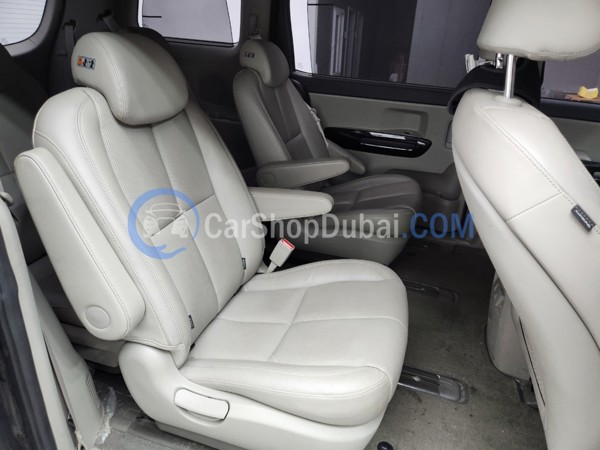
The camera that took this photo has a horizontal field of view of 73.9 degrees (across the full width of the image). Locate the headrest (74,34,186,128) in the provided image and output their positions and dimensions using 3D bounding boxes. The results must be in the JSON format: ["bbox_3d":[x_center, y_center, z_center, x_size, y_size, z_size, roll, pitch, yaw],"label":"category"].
[{"bbox_3d":[-0.397,-0.359,0.980,0.137,0.194,0.268,-6,21,21],"label":"headrest"}]

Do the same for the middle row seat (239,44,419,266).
[{"bbox_3d":[0.178,-0.329,1.920,0.845,0.994,0.669,9,26,15],"label":"middle row seat"}]

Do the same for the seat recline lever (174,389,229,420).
[{"bbox_3d":[-0.235,0.420,0.929,0.145,0.062,0.035,9,26,15],"label":"seat recline lever"}]

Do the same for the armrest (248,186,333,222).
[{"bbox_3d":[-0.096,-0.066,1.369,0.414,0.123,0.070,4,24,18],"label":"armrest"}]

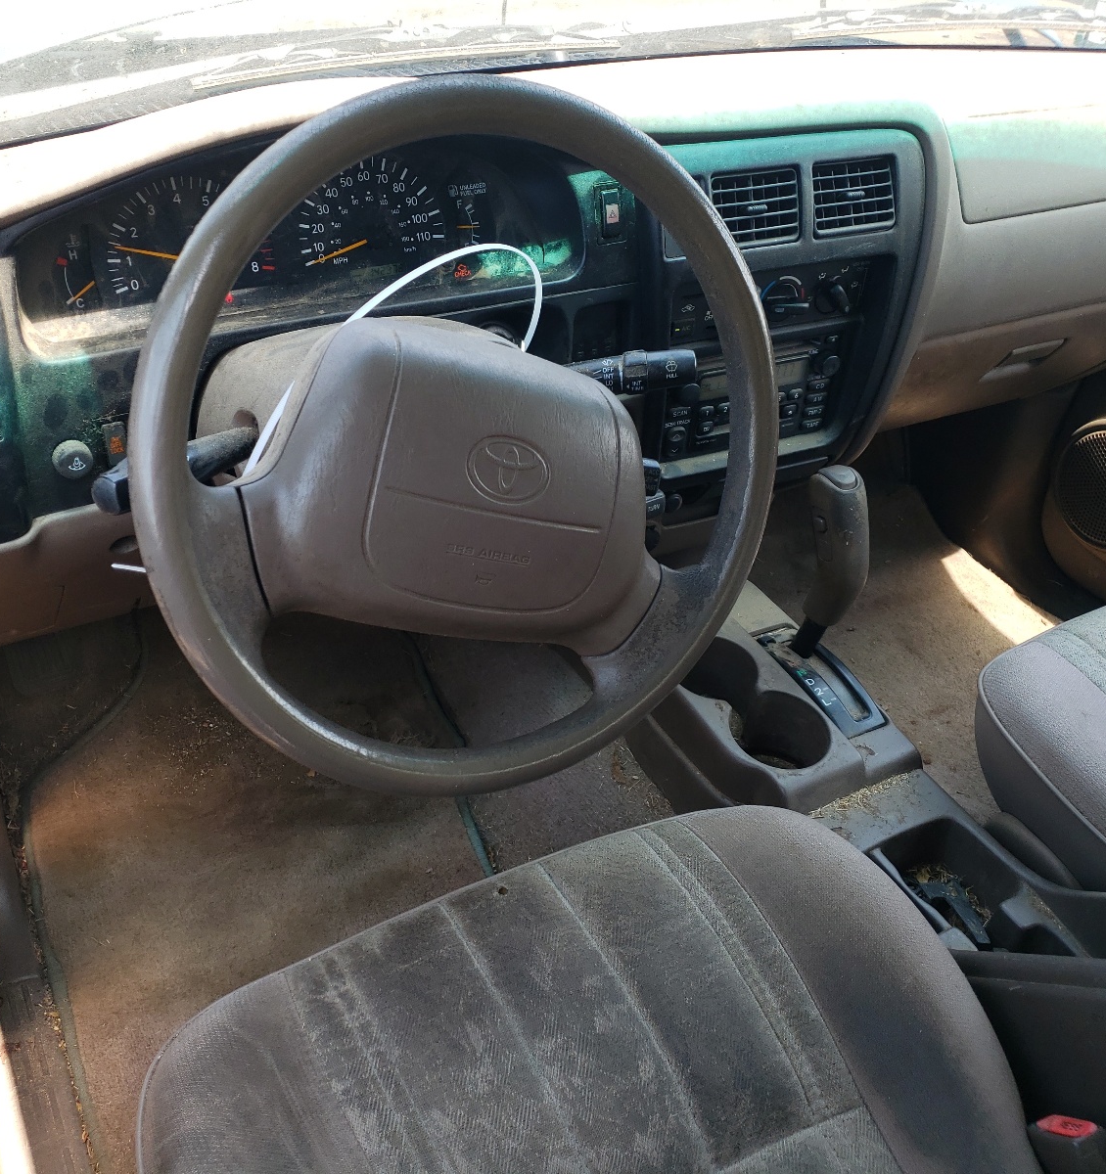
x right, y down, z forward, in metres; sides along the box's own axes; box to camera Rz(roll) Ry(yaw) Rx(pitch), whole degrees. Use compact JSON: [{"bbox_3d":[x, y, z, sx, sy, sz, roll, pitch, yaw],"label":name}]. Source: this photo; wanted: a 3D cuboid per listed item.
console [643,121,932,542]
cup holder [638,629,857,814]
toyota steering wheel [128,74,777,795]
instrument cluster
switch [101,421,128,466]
[{"bbox_3d":[0.190,-0.236,1.046,0.315,0.310,0.100,-14,17,-28],"label":"console"},{"bbox_3d":[0.161,0.120,1.018,0.105,0.080,0.200,-14,42,-28],"label":"cup holder"},{"bbox_3d":[-0.041,-0.074,0.658,0.387,0.387,0.115,9,8,-33],"label":"toyota steering wheel"},{"bbox_3d":[-0.163,-0.250,0.804,0.390,0.118,0.070,-15,25,-24],"label":"instrument cluster"},{"bbox_3d":[-0.281,-0.092,0.752,0.015,0.030,0.012,-14,17,-28],"label":"switch"}]

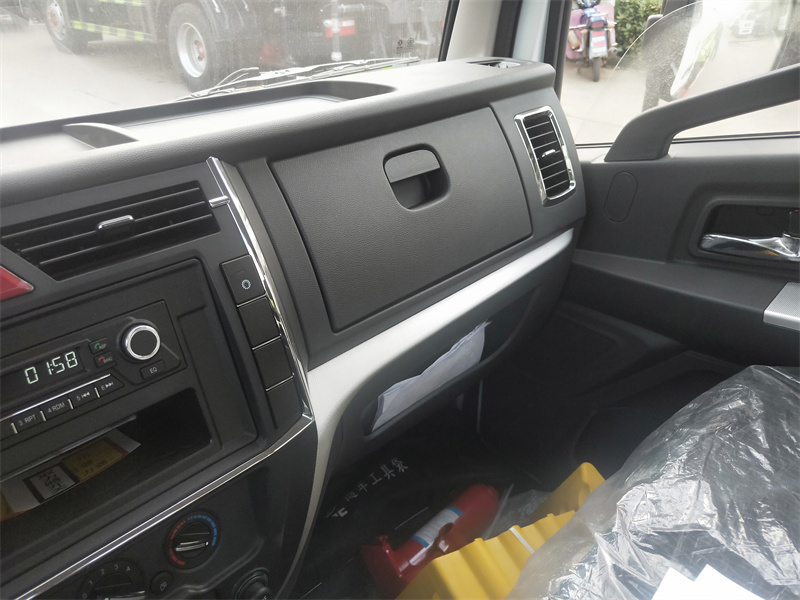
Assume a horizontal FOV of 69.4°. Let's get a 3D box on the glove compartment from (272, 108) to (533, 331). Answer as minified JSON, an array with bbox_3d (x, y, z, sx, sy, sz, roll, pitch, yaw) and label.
[{"bbox_3d":[0.006,-0.100,0.654,0.314,0.168,0.085,-26,11,-36],"label":"glove compartment"}]

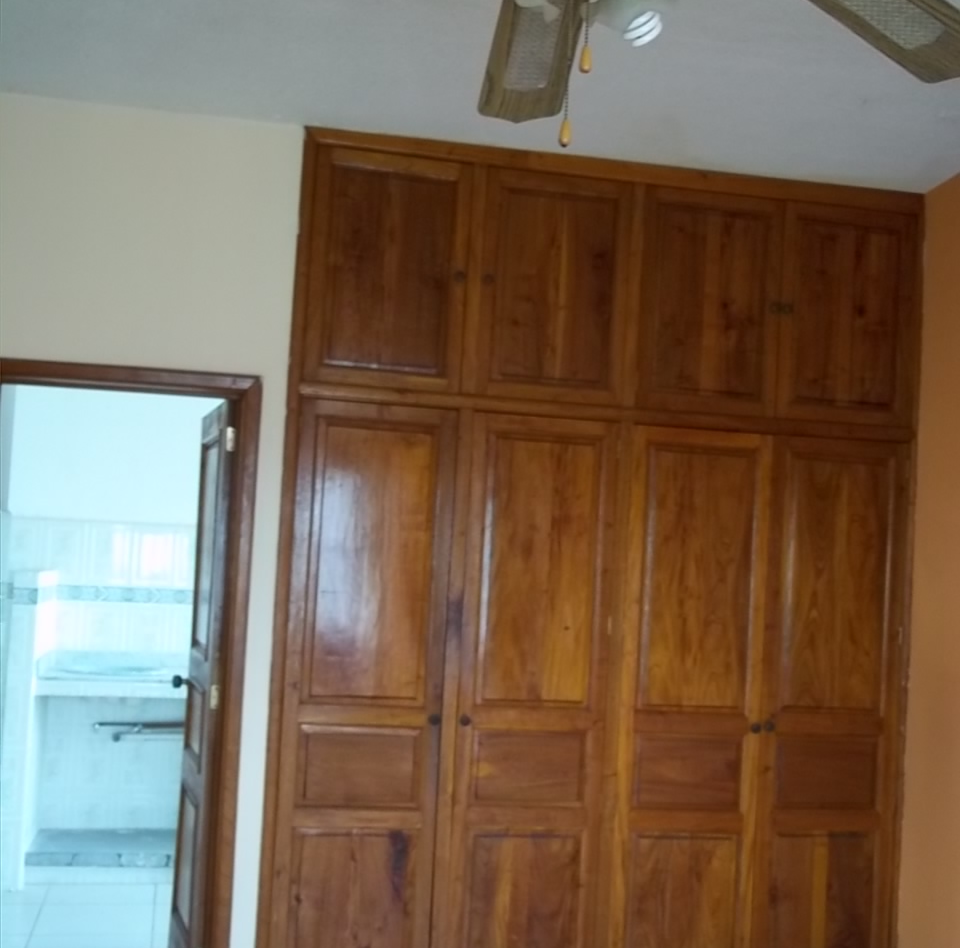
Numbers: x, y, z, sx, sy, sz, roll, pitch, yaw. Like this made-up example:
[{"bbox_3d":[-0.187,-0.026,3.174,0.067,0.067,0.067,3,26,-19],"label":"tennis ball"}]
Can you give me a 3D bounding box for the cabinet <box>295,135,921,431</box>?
[{"bbox_3d":[0.426,-0.613,4.685,2.173,0.840,0.500,4,-3,-12],"label":"cabinet"}]

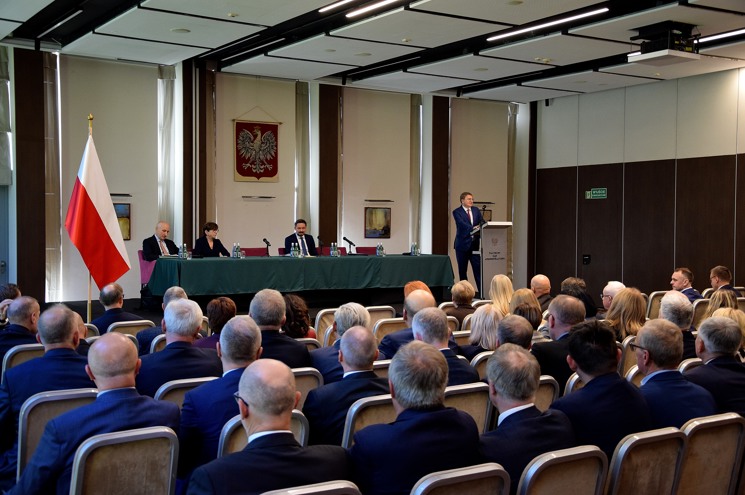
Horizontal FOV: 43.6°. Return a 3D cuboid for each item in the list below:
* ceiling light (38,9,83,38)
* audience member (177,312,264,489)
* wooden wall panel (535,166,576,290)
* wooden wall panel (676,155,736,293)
[{"bbox_3d":[-4.323,-3.091,12.826,0.080,0.080,2.070,0,1,-34],"label":"ceiling light"},{"bbox_3d":[-0.622,0.879,3.835,0.530,1.224,0.800,0,1,-30],"label":"audience member"},{"bbox_3d":[3.879,-0.246,19.418,0.080,2.821,1.155,0,1,-34],"label":"wooden wall panel"},{"bbox_3d":[5.899,-0.175,16.408,0.080,2.821,1.236,0,1,-34],"label":"wooden wall panel"}]

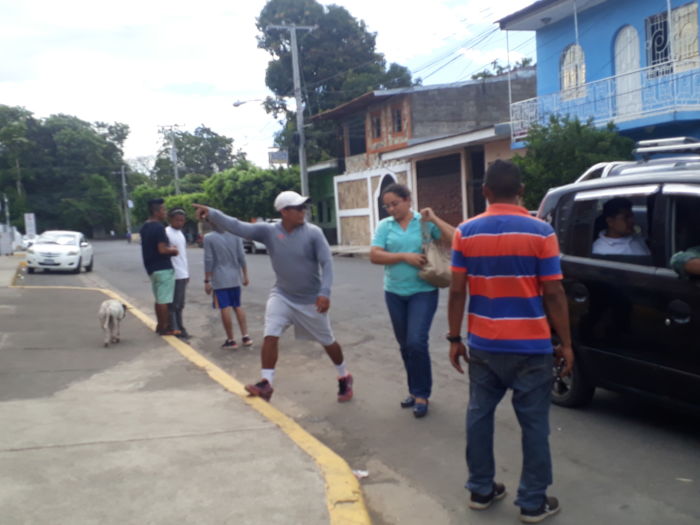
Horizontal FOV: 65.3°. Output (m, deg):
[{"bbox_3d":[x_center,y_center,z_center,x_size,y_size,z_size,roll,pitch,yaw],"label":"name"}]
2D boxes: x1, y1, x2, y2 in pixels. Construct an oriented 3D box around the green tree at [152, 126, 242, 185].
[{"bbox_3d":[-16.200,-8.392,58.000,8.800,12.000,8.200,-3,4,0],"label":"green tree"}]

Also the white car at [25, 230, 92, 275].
[{"bbox_3d":[-10.605,-0.371,19.973,1.690,1.470,4.300,-5,4,-19],"label":"white car"}]

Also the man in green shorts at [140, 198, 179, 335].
[{"bbox_3d":[-2.460,0.045,6.995,0.450,1.700,0.500,-5,4,-22],"label":"man in green shorts"}]

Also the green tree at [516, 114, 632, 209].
[{"bbox_3d":[4.644,-1.432,11.372,2.400,3.300,2.500,-5,5,-29],"label":"green tree"}]

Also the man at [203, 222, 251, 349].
[{"bbox_3d":[-1.481,0.186,6.530,0.560,1.650,0.420,-5,4,-24],"label":"man"}]

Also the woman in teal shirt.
[{"bbox_3d":[0.465,0.270,3.907,0.580,1.630,0.450,-2,4,12],"label":"woman in teal shirt"}]

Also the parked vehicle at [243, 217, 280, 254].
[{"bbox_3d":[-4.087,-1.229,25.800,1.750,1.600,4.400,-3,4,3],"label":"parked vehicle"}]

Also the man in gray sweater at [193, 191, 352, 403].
[{"bbox_3d":[-0.582,0.265,4.330,1.280,1.680,0.550,-3,4,9],"label":"man in gray sweater"}]

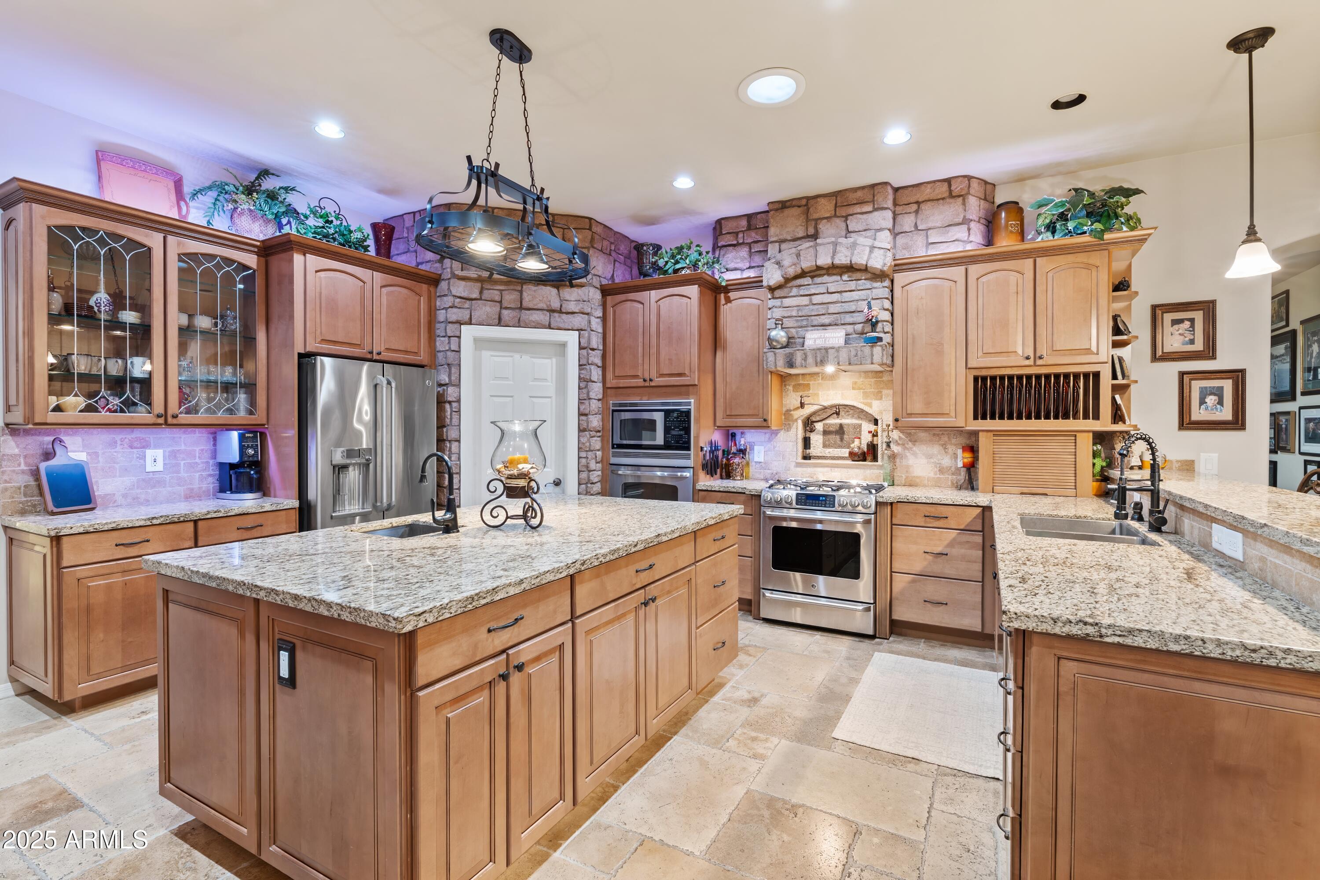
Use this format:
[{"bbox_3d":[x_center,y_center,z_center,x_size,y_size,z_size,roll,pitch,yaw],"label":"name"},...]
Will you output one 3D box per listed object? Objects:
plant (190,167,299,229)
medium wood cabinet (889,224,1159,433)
[{"bbox_3d":[-2.596,-1.519,3.900,0.380,0.330,0.580,0,1,28],"label":"plant"},{"bbox_3d":[2.313,-0.642,4.104,1.425,1.158,0.370,1,1,28],"label":"medium wood cabinet"}]

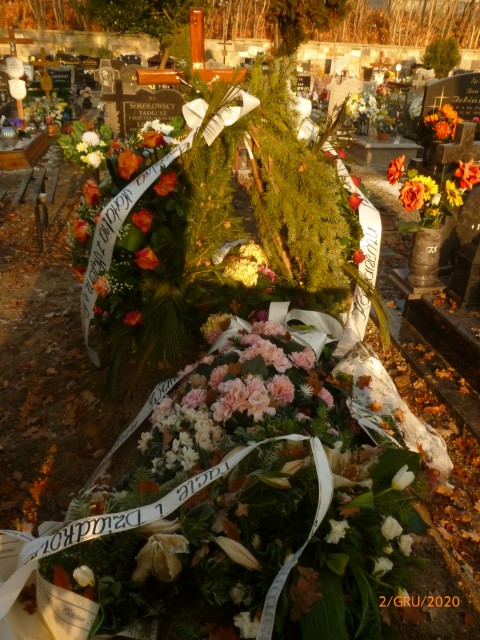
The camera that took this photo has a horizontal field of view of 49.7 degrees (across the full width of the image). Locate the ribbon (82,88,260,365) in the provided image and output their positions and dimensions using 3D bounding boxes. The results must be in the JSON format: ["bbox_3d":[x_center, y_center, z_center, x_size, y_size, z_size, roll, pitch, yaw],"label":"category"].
[{"bbox_3d":[-0.306,-0.444,2.460,0.800,1.200,0.320,7,28,13],"label":"ribbon"}]

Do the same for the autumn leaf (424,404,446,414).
[{"bbox_3d":[0.887,0.406,2.350,0.095,0.022,0.060,0,27,0],"label":"autumn leaf"}]

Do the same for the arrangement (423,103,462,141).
[{"bbox_3d":[1.643,-1.610,4.200,0.290,0.280,0.250,0,27,0],"label":"arrangement"}]

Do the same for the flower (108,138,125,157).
[{"bbox_3d":[-0.601,-0.840,2.520,0.078,0.085,0.075,12,30,22],"label":"flower"}]

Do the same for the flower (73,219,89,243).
[{"bbox_3d":[-0.801,-0.449,2.600,0.080,0.105,0.080,12,30,22],"label":"flower"}]

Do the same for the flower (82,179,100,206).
[{"bbox_3d":[-0.740,-0.635,2.580,0.085,0.115,0.085,12,30,22],"label":"flower"}]

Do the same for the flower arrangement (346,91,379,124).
[{"bbox_3d":[1.656,-2.873,7.000,0.420,0.440,0.360,0,27,0],"label":"flower arrangement"}]

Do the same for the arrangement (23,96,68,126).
[{"bbox_3d":[-2.818,-3.021,7.500,0.600,0.400,0.450,0,27,0],"label":"arrangement"}]

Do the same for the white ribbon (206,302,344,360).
[{"bbox_3d":[0.143,0.046,2.080,0.530,0.160,0.230,0,27,0],"label":"white ribbon"}]

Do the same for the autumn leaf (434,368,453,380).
[{"bbox_3d":[0.951,0.255,2.420,0.085,0.022,0.062,0,27,0],"label":"autumn leaf"}]

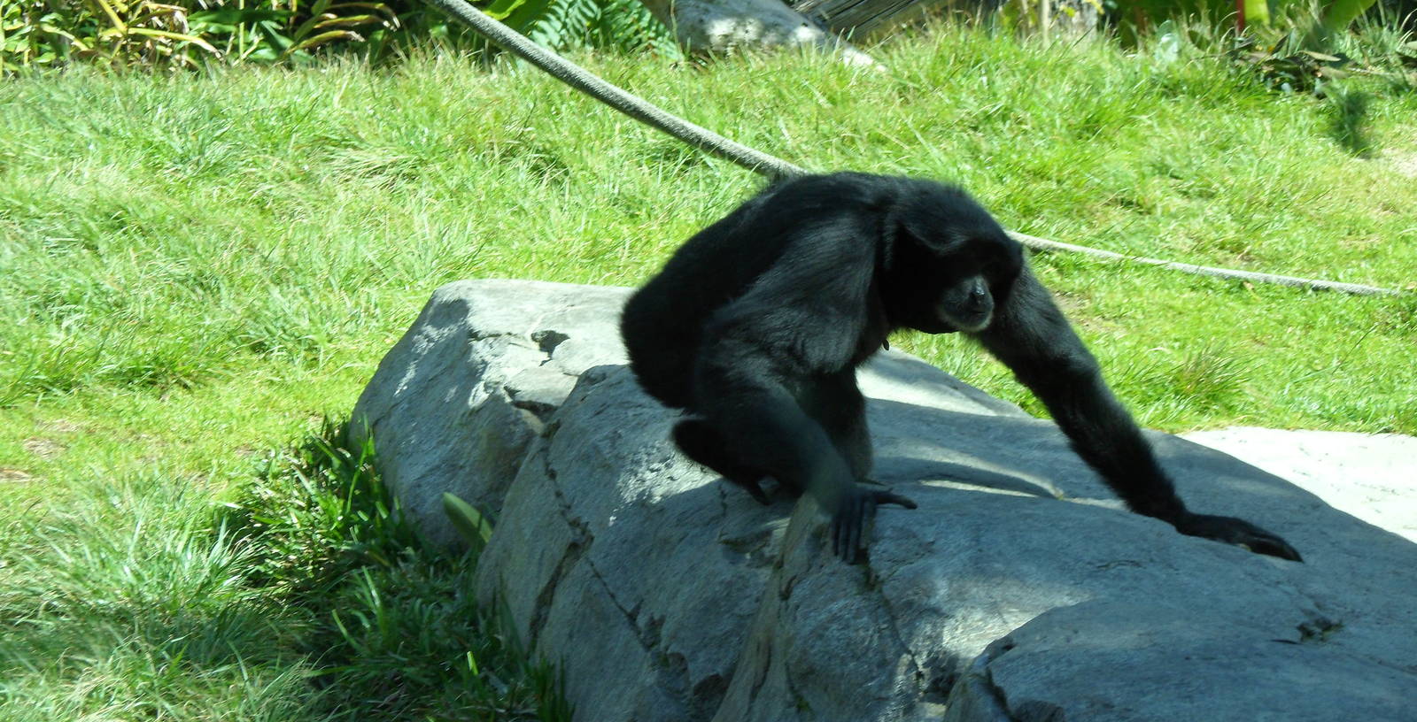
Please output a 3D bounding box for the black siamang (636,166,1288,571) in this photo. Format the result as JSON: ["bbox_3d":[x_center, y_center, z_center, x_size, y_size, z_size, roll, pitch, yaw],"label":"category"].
[{"bbox_3d":[0.338,0.011,9.100,0.920,0.510,0.460,10,15,38],"label":"black siamang"}]

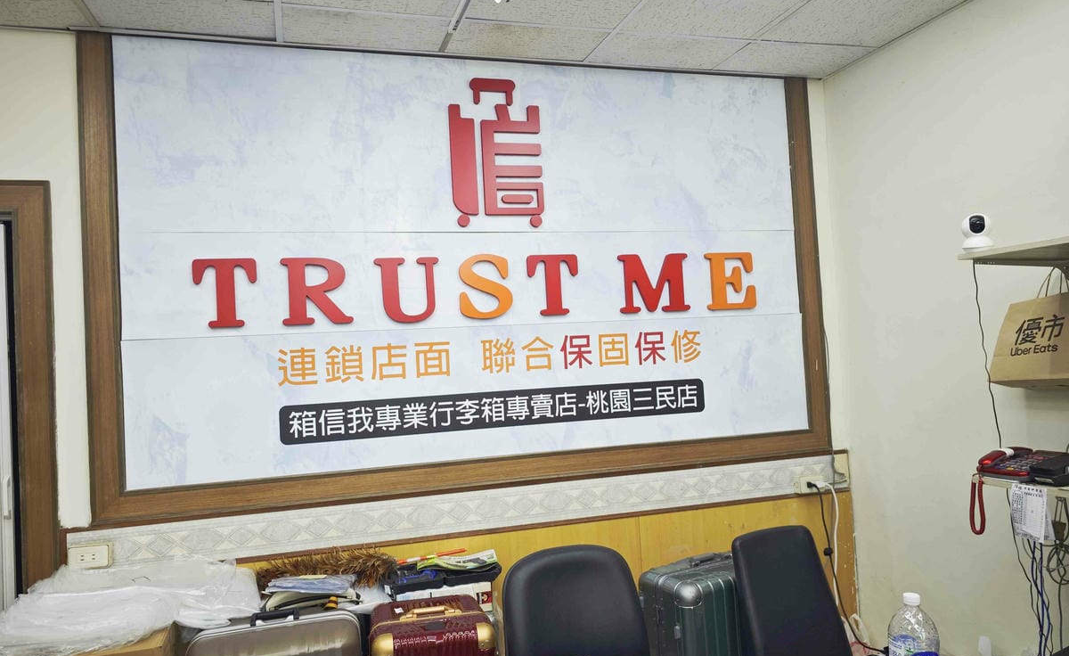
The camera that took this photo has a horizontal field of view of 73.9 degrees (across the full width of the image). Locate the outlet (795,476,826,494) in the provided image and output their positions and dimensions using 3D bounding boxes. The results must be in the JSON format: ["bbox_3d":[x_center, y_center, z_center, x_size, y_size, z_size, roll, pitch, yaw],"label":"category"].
[{"bbox_3d":[1.226,0.697,3.154,0.122,0.073,0.045,-2,-2,-16],"label":"outlet"}]

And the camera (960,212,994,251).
[{"bbox_3d":[1.355,-0.288,2.170,0.086,0.117,0.087,-4,-2,32],"label":"camera"}]

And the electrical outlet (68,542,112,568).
[{"bbox_3d":[-1.488,0.765,2.379,0.119,0.071,0.045,-2,-2,-16],"label":"electrical outlet"}]

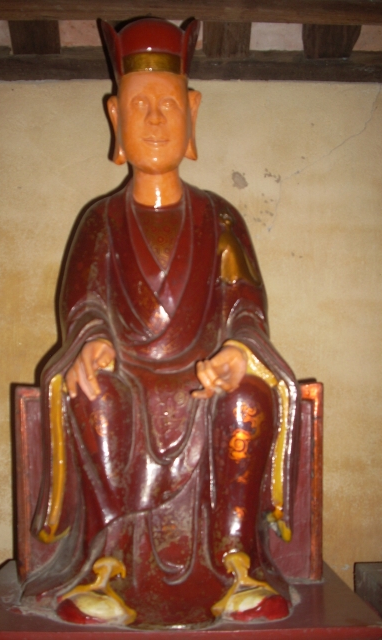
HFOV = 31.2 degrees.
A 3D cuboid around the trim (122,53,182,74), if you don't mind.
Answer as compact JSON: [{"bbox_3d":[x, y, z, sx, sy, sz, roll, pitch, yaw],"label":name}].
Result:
[{"bbox_3d":[-0.094,-0.626,1.670,0.142,0.050,0.050,0,4,-3],"label":"trim"}]

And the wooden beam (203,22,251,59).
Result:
[{"bbox_3d":[0.122,-0.932,2.280,0.160,0.115,0.080,0,-8,0],"label":"wooden beam"}]

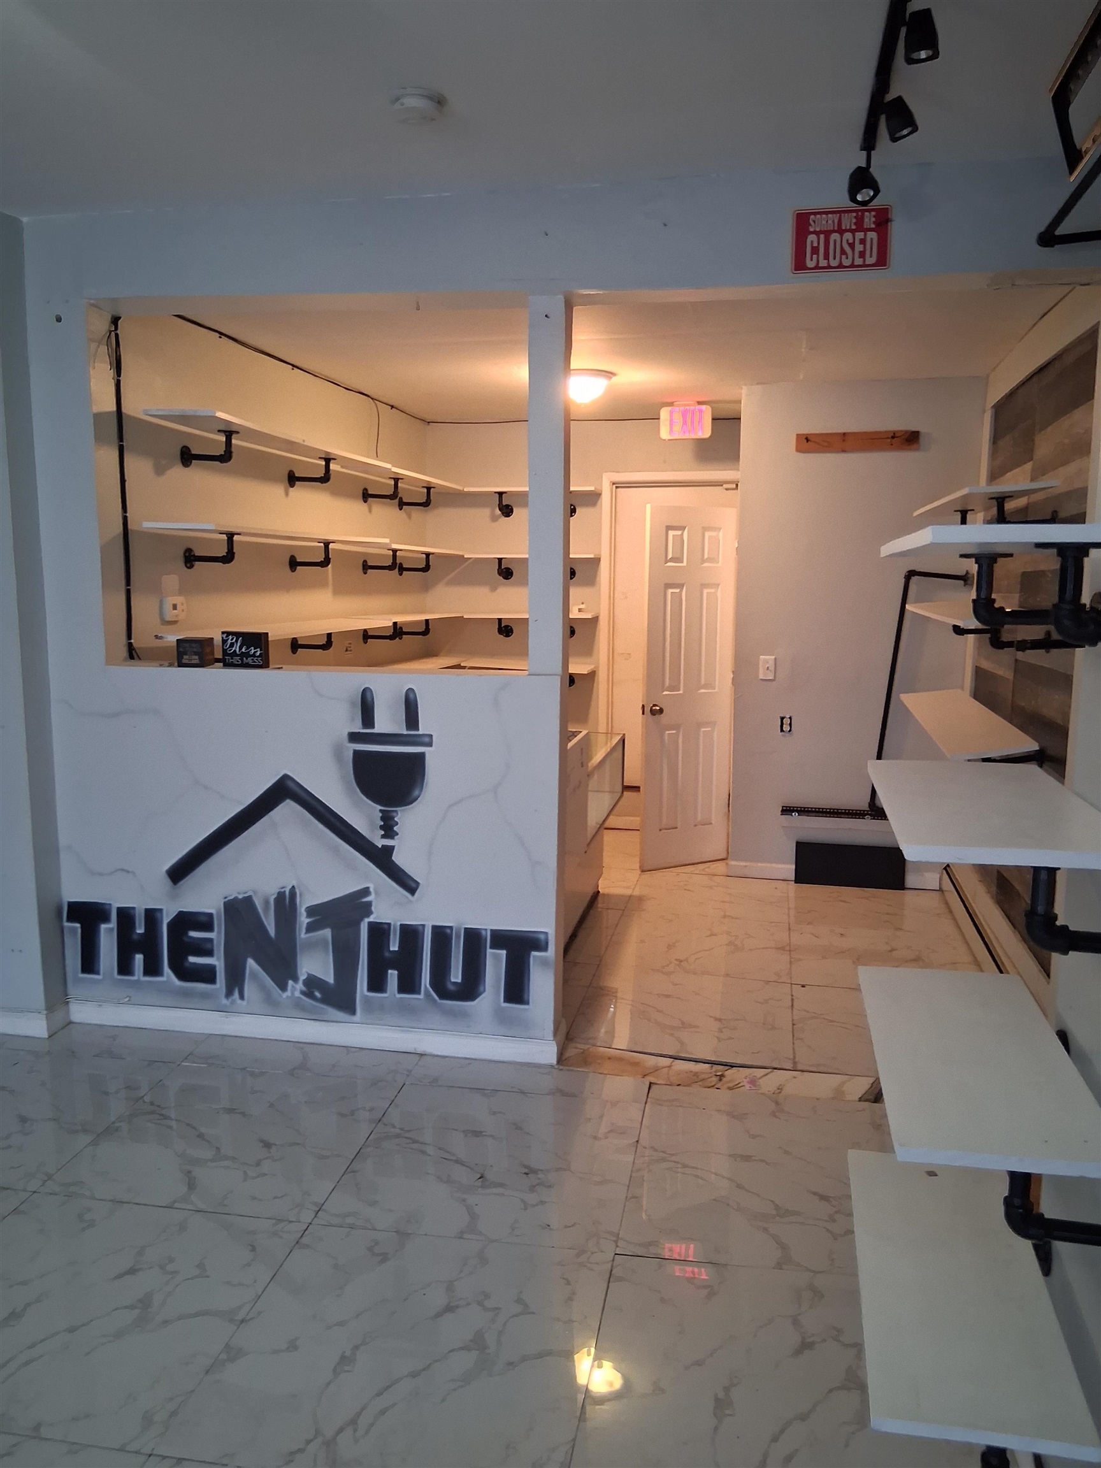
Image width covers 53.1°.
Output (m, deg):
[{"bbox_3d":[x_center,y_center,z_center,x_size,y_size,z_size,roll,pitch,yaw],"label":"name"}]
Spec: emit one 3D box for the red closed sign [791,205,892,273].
[{"bbox_3d":[0.870,-1.477,3.291,0.282,0.182,0.012,2,9,10],"label":"red closed sign"}]

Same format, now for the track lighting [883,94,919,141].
[{"bbox_3d":[0.848,-1.487,2.665,0.066,0.100,0.066,-24,1,17],"label":"track lighting"}]

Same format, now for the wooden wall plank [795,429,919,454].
[{"bbox_3d":[1.556,-1.479,5.580,0.600,0.098,0.025,3,9,13],"label":"wooden wall plank"}]

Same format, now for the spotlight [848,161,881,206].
[{"bbox_3d":[0.873,-1.531,3.075,0.073,0.100,0.073,-5,-19,-32],"label":"spotlight"}]

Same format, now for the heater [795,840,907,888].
[{"bbox_3d":[1.609,0.703,5.902,0.570,0.230,0.050,3,9,13],"label":"heater"}]

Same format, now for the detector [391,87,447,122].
[{"bbox_3d":[-0.339,-1.598,2.822,0.140,0.045,0.140,2,9,10],"label":"detector"}]

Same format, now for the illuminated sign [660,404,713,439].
[{"bbox_3d":[0.787,-1.813,6.399,0.300,0.200,0.050,2,9,10],"label":"illuminated sign"}]

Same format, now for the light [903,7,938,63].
[{"bbox_3d":[0.766,-1.443,2.276,0.066,0.100,0.066,-11,9,-1],"label":"light"}]

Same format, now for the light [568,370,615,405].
[{"bbox_3d":[0.163,-1.722,5.514,0.330,0.130,0.330,2,9,10],"label":"light"}]

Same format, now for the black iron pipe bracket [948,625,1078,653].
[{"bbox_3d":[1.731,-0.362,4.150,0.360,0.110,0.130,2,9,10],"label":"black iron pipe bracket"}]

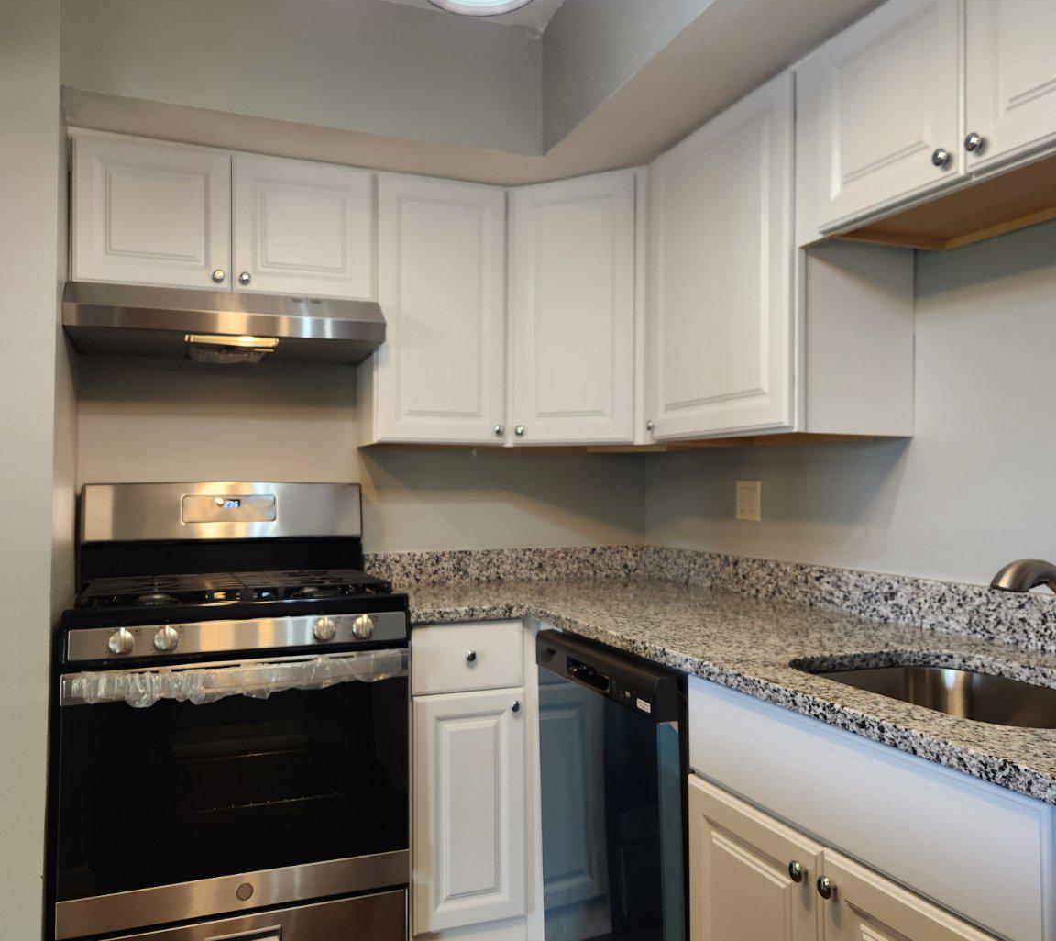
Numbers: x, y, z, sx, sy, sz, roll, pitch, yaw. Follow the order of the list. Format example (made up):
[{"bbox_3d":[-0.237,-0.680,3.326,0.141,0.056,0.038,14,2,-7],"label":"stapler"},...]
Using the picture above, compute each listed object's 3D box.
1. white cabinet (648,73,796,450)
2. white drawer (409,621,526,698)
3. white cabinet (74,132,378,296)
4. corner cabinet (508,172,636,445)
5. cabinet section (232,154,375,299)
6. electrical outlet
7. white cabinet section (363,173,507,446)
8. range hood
[{"bbox_3d":[0.579,-0.459,2.293,0.305,0.765,0.630,0,-1,-21],"label":"white cabinet"},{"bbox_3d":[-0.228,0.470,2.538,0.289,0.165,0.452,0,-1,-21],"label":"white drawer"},{"bbox_3d":[-0.826,-0.648,2.594,0.762,0.378,0.315,0,-1,-21],"label":"white cabinet"},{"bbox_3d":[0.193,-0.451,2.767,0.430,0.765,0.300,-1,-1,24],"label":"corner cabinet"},{"bbox_3d":[-0.661,-0.654,2.709,0.393,0.372,0.318,0,-1,-21],"label":"cabinet section"},{"bbox_3d":[0.618,0.085,2.628,0.012,0.111,0.116,0,-1,-21],"label":"electrical outlet"},{"bbox_3d":[-0.300,-0.456,2.846,0.382,0.766,0.318,0,-1,-21],"label":"white cabinet section"},{"bbox_3d":[-0.807,-0.394,2.522,0.758,0.129,0.456,0,-1,-21],"label":"range hood"}]

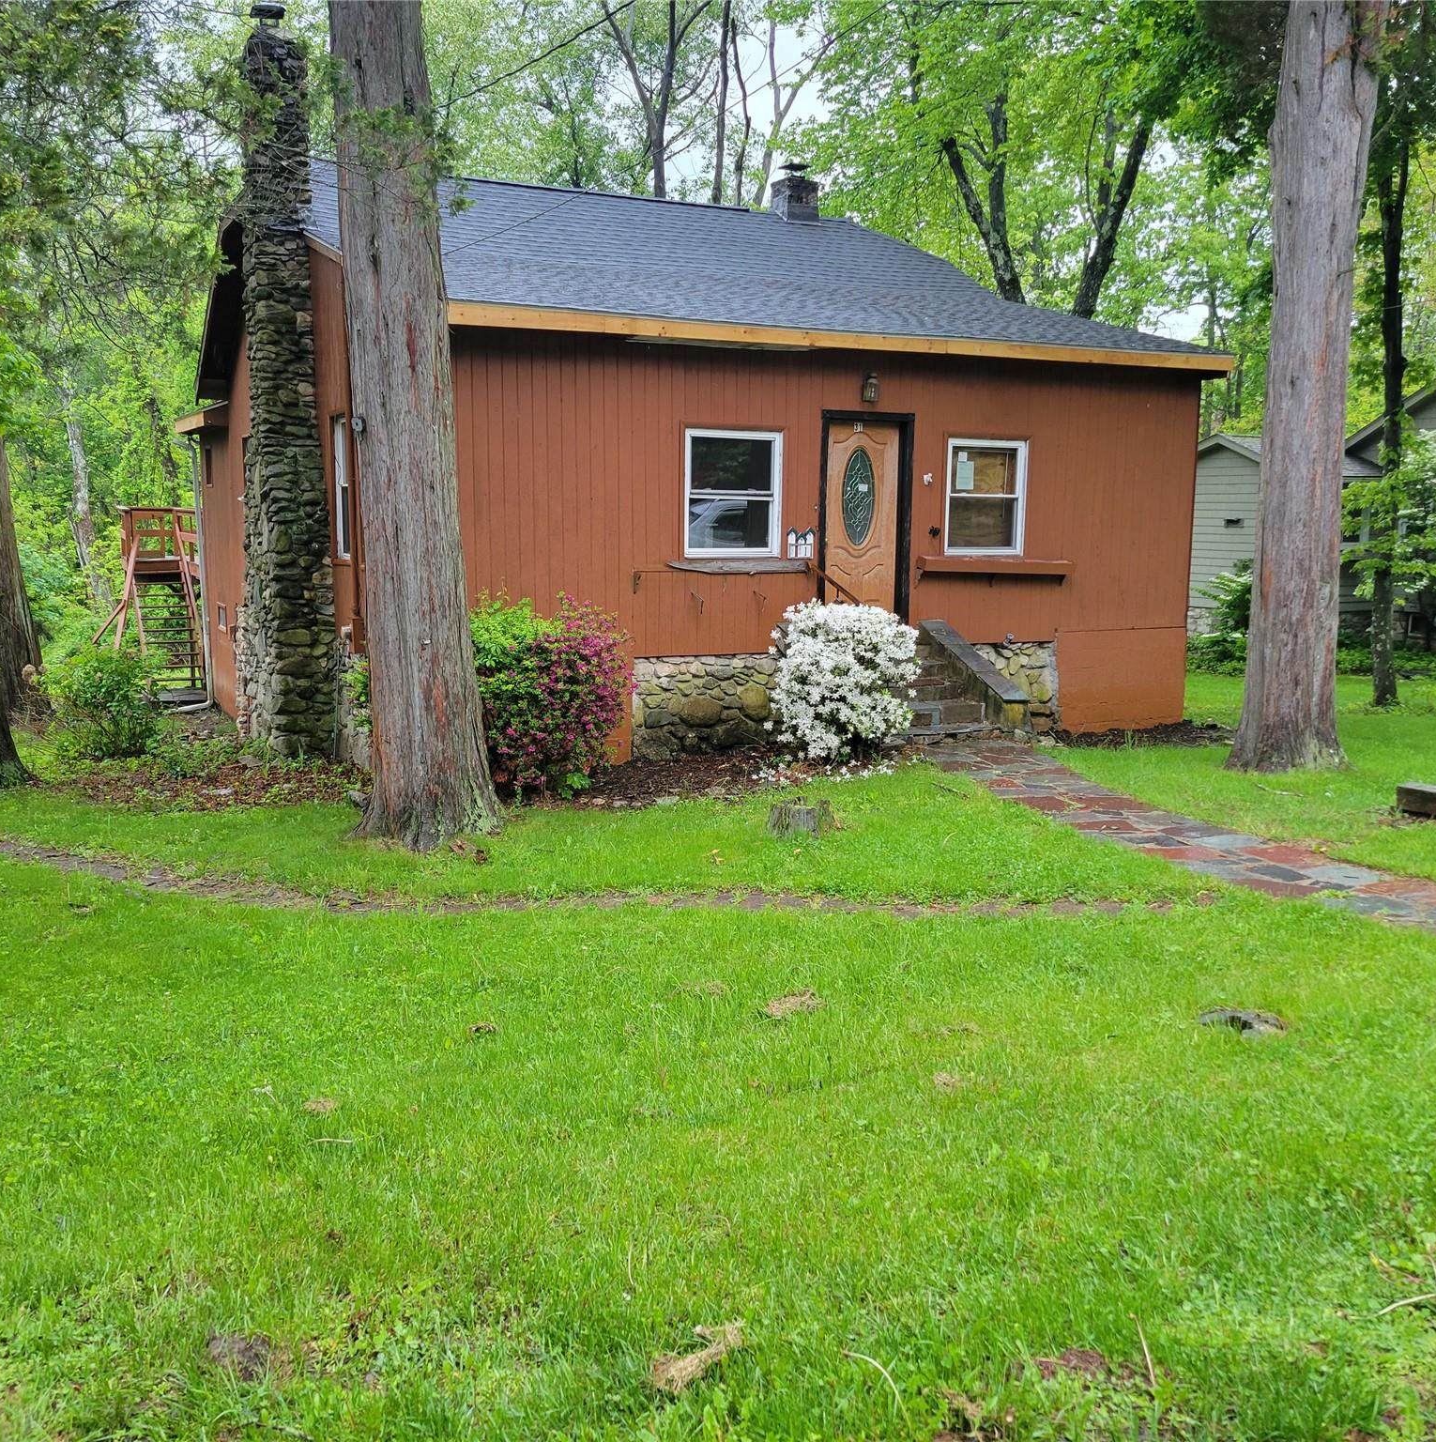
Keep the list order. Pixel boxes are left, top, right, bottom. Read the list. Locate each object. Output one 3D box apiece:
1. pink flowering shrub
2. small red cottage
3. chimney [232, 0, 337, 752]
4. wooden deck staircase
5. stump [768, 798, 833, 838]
[{"bbox_3d":[-1.405,-0.215,11.800,1.380,1.600,1.270,0,9,0],"label":"pink flowering shrub"},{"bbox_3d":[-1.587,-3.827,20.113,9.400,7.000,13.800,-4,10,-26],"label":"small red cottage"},{"bbox_3d":[-4.833,-3.639,16.021,0.720,7.950,1.550,-4,10,-26],"label":"chimney"},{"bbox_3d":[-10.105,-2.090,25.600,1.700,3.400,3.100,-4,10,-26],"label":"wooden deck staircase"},{"bbox_3d":[0.549,0.654,9.600,0.400,0.230,0.370,0,9,0],"label":"stump"}]

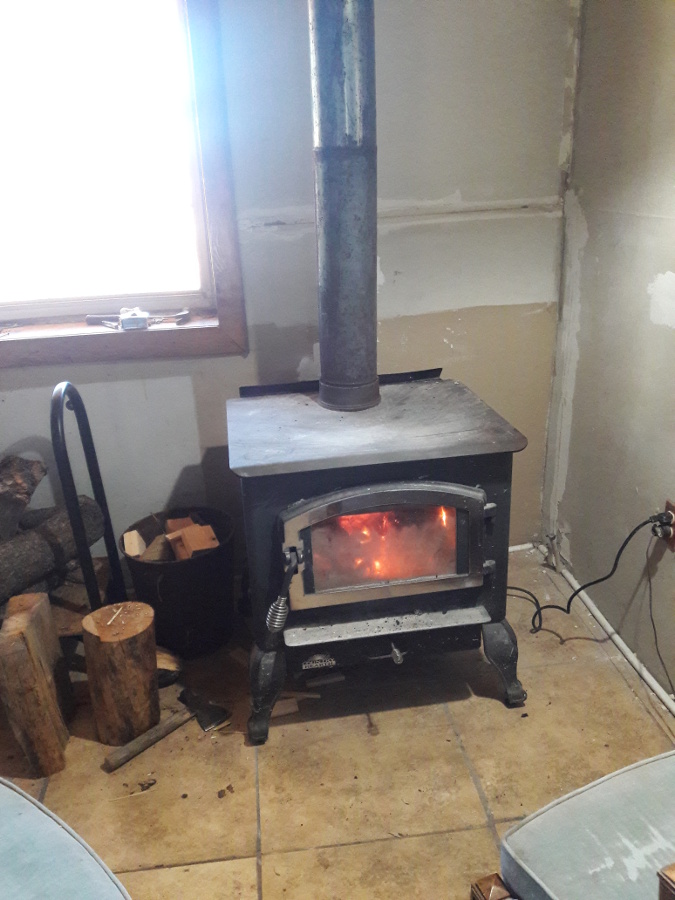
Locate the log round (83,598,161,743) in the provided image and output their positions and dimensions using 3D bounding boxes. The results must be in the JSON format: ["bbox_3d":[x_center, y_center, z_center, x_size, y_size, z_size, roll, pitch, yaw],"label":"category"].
[{"bbox_3d":[-0.534,0.562,1.825,0.165,0.315,0.165,-3,21,-6],"label":"log round"}]

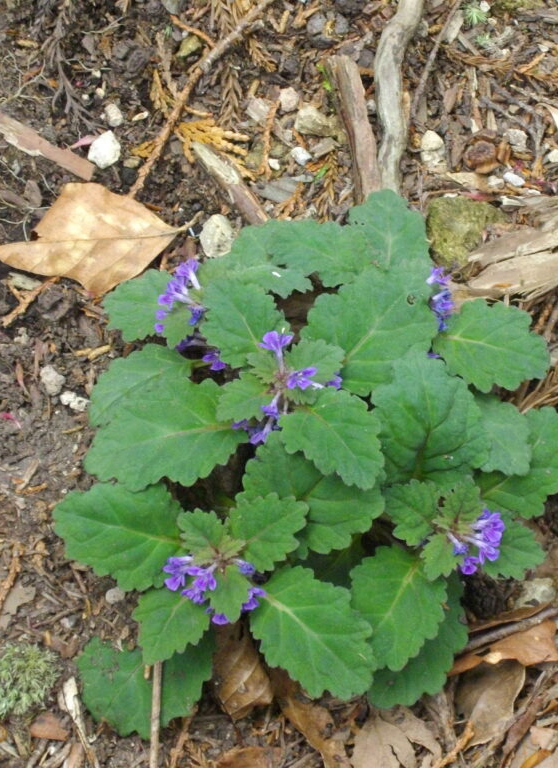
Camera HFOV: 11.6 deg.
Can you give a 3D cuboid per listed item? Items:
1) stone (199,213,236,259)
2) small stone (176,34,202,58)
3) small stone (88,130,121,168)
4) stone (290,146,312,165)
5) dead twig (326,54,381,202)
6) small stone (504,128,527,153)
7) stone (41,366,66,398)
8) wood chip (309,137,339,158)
[{"bbox_3d":[-0.020,-0.049,0.921,0.011,0.009,0.016,9,63,5],"label":"stone"},{"bbox_3d":[-0.031,-0.117,0.958,0.010,0.005,0.007,-36,68,-17],"label":"small stone"},{"bbox_3d":[-0.071,-0.095,1.120,0.013,0.009,0.016,0,56,0],"label":"small stone"},{"bbox_3d":[0.009,-0.093,1.121,0.010,0.005,0.006,38,64,23],"label":"stone"},{"bbox_3d":[0.025,-0.086,0.940,0.010,0.008,0.063,-10,63,-5],"label":"dead twig"},{"bbox_3d":[0.097,-0.100,1.124,0.010,0.006,0.010,0,56,0],"label":"small stone"},{"bbox_3d":[-0.087,-0.001,1.058,0.009,0.007,0.012,-10,57,-7],"label":"stone"},{"bbox_3d":[0.017,-0.087,1.008,0.009,0.003,0.004,-28,61,-17],"label":"wood chip"}]

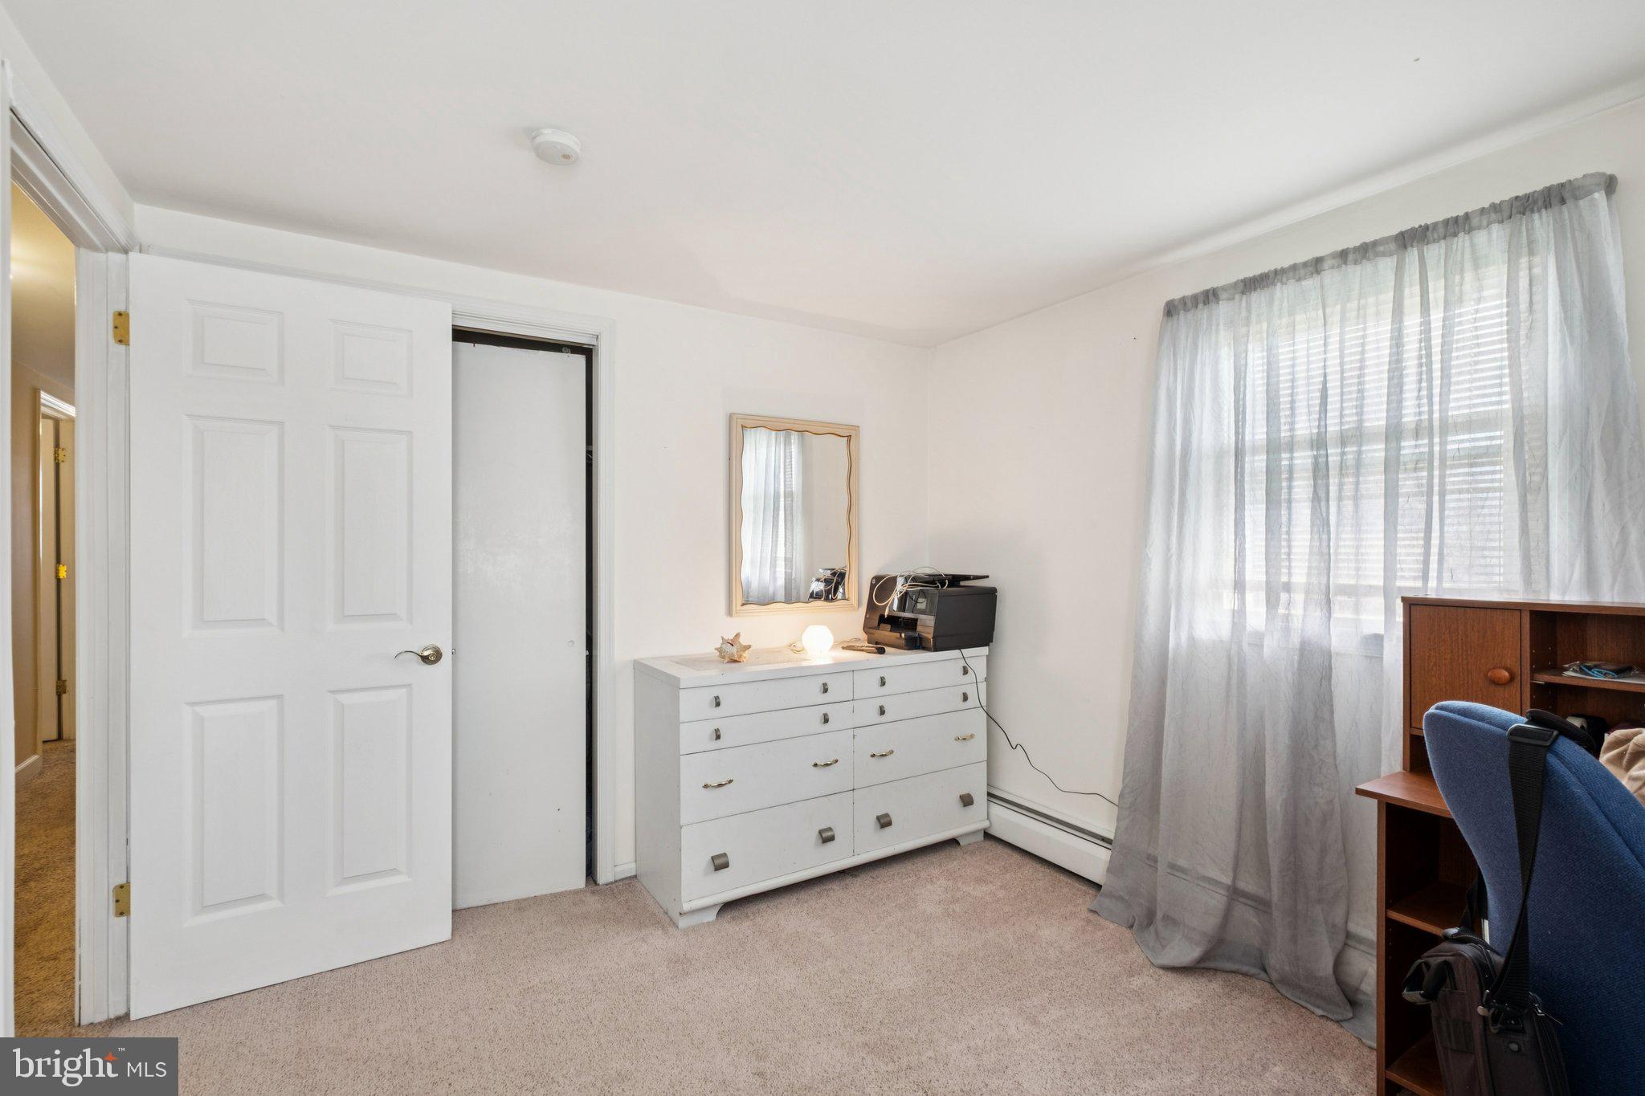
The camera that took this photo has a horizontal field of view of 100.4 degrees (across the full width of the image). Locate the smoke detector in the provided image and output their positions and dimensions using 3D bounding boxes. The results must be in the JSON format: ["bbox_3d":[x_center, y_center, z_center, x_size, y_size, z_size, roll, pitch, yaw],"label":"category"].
[{"bbox_3d":[-0.641,-0.965,1.653,0.114,0.036,0.114,0,0,-31],"label":"smoke detector"}]

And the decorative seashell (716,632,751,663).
[{"bbox_3d":[-0.354,0.388,2.713,0.129,0.111,0.113,0,0,17],"label":"decorative seashell"}]

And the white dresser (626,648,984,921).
[{"bbox_3d":[0.000,0.860,2.849,1.397,0.833,0.489,0,0,-31],"label":"white dresser"}]

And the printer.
[{"bbox_3d":[0.498,0.290,3.161,0.417,0.306,0.427,0,0,-32],"label":"printer"}]

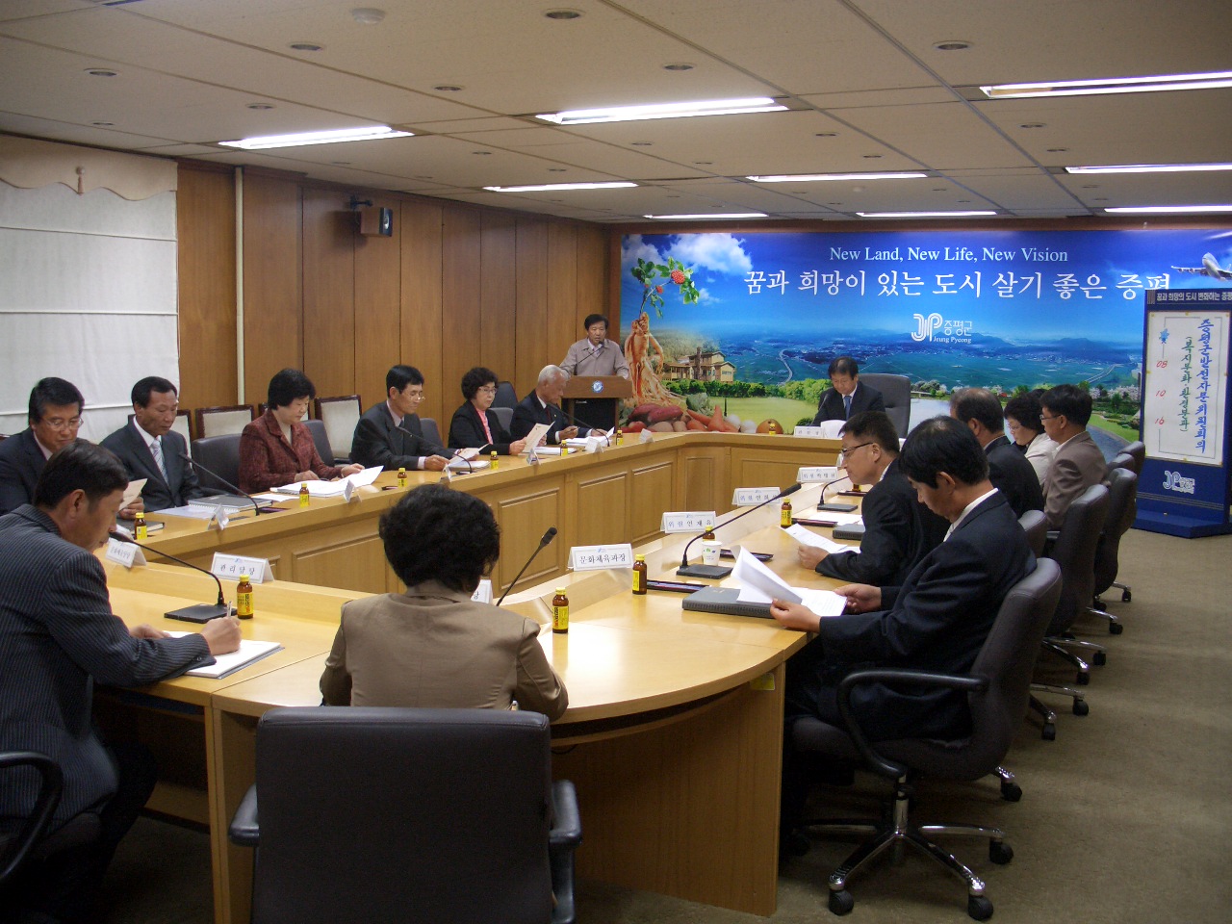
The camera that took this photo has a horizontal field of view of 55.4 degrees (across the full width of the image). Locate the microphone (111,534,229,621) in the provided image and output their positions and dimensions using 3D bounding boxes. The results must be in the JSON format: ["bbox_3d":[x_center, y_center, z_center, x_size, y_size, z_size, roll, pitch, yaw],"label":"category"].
[{"bbox_3d":[-1.201,0.306,3.214,0.160,0.280,0.370,6,9,34],"label":"microphone"}]

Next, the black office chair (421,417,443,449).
[{"bbox_3d":[-1.095,0.220,6.891,0.680,0.970,0.620,6,9,33],"label":"black office chair"}]

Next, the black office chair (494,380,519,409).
[{"bbox_3d":[-0.755,-0.184,10.041,0.680,1.000,0.620,5,8,27],"label":"black office chair"}]

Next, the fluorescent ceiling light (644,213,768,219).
[{"bbox_3d":[0.871,-2.385,11.370,1.270,0.090,0.300,5,8,27],"label":"fluorescent ceiling light"}]

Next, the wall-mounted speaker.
[{"bbox_3d":[-1.886,-1.891,9.261,0.190,0.220,0.190,6,8,9],"label":"wall-mounted speaker"}]

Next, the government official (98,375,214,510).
[{"bbox_3d":[-1.887,0.293,5.022,0.780,1.280,0.560,7,10,39],"label":"government official"}]

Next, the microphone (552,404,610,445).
[{"bbox_3d":[-0.207,-0.234,7.593,0.420,0.290,0.140,5,8,27],"label":"microphone"}]

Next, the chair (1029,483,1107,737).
[{"bbox_3d":[1.598,0.548,4.767,0.680,0.980,0.620,6,9,33],"label":"chair"}]

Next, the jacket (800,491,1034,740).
[{"bbox_3d":[0.883,0.400,3.319,0.600,0.700,0.540,6,9,30],"label":"jacket"}]

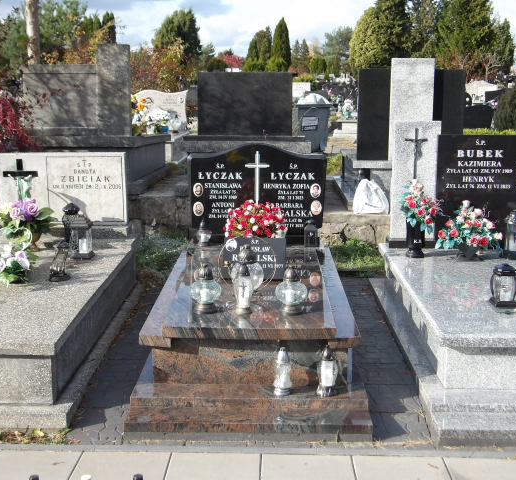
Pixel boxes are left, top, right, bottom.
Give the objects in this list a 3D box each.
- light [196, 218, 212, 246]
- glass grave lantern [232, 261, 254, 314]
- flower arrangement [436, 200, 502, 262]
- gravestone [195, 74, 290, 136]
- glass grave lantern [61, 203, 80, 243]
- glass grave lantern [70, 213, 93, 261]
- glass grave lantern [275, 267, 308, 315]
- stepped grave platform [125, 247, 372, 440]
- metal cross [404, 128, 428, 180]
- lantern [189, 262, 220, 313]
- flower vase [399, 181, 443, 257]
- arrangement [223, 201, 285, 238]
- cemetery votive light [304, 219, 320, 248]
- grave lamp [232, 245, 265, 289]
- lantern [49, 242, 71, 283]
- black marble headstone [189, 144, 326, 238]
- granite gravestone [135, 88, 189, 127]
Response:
[{"bbox_3d":[-0.374,-0.055,5.403,0.108,0.190,0.108,0,12,1],"label":"light"},{"bbox_3d":[-0.071,0.228,3.808,0.105,0.240,0.105,0,11,1],"label":"glass grave lantern"},{"bbox_3d":[1.413,-0.069,5.149,0.440,0.380,0.340,0,12,1],"label":"flower arrangement"},{"bbox_3d":[-0.120,-1.306,7.492,0.910,0.610,0.100,0,11,1],"label":"gravestone"},{"bbox_3d":[-1.378,-0.115,5.674,0.130,0.310,0.130,0,12,1],"label":"glass grave lantern"},{"bbox_3d":[-1.212,-0.032,5.386,0.150,0.300,0.150,0,11,1],"label":"glass grave lantern"},{"bbox_3d":[0.160,0.231,3.645,0.149,0.215,0.149,0,11,1],"label":"glass grave lantern"},{"bbox_3d":[-0.021,0.408,4.361,1.036,0.416,2.345,0,11,1],"label":"stepped grave platform"},{"bbox_3d":[1.131,-0.606,5.520,0.170,0.370,0.040,0,11,1],"label":"metal cross"},{"bbox_3d":[-0.247,0.220,3.651,0.146,0.231,0.146,0,11,1],"label":"lantern"},{"bbox_3d":[1.040,-0.138,4.969,0.270,0.495,0.250,0,11,1],"label":"flower vase"},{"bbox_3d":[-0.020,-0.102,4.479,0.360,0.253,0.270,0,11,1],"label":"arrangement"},{"bbox_3d":[0.358,-0.049,5.126,0.099,0.181,0.099,0,11,1],"label":"cemetery votive light"},{"bbox_3d":[-0.056,0.149,4.263,0.185,0.255,0.125,0,12,1],"label":"grave lamp"},{"bbox_3d":[-1.128,0.116,4.390,0.118,0.219,0.118,5,11,0],"label":"lantern"},{"bbox_3d":[-0.002,-0.343,5.448,0.950,0.660,0.100,0,11,1],"label":"black marble headstone"},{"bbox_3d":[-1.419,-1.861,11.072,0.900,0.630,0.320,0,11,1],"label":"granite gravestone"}]

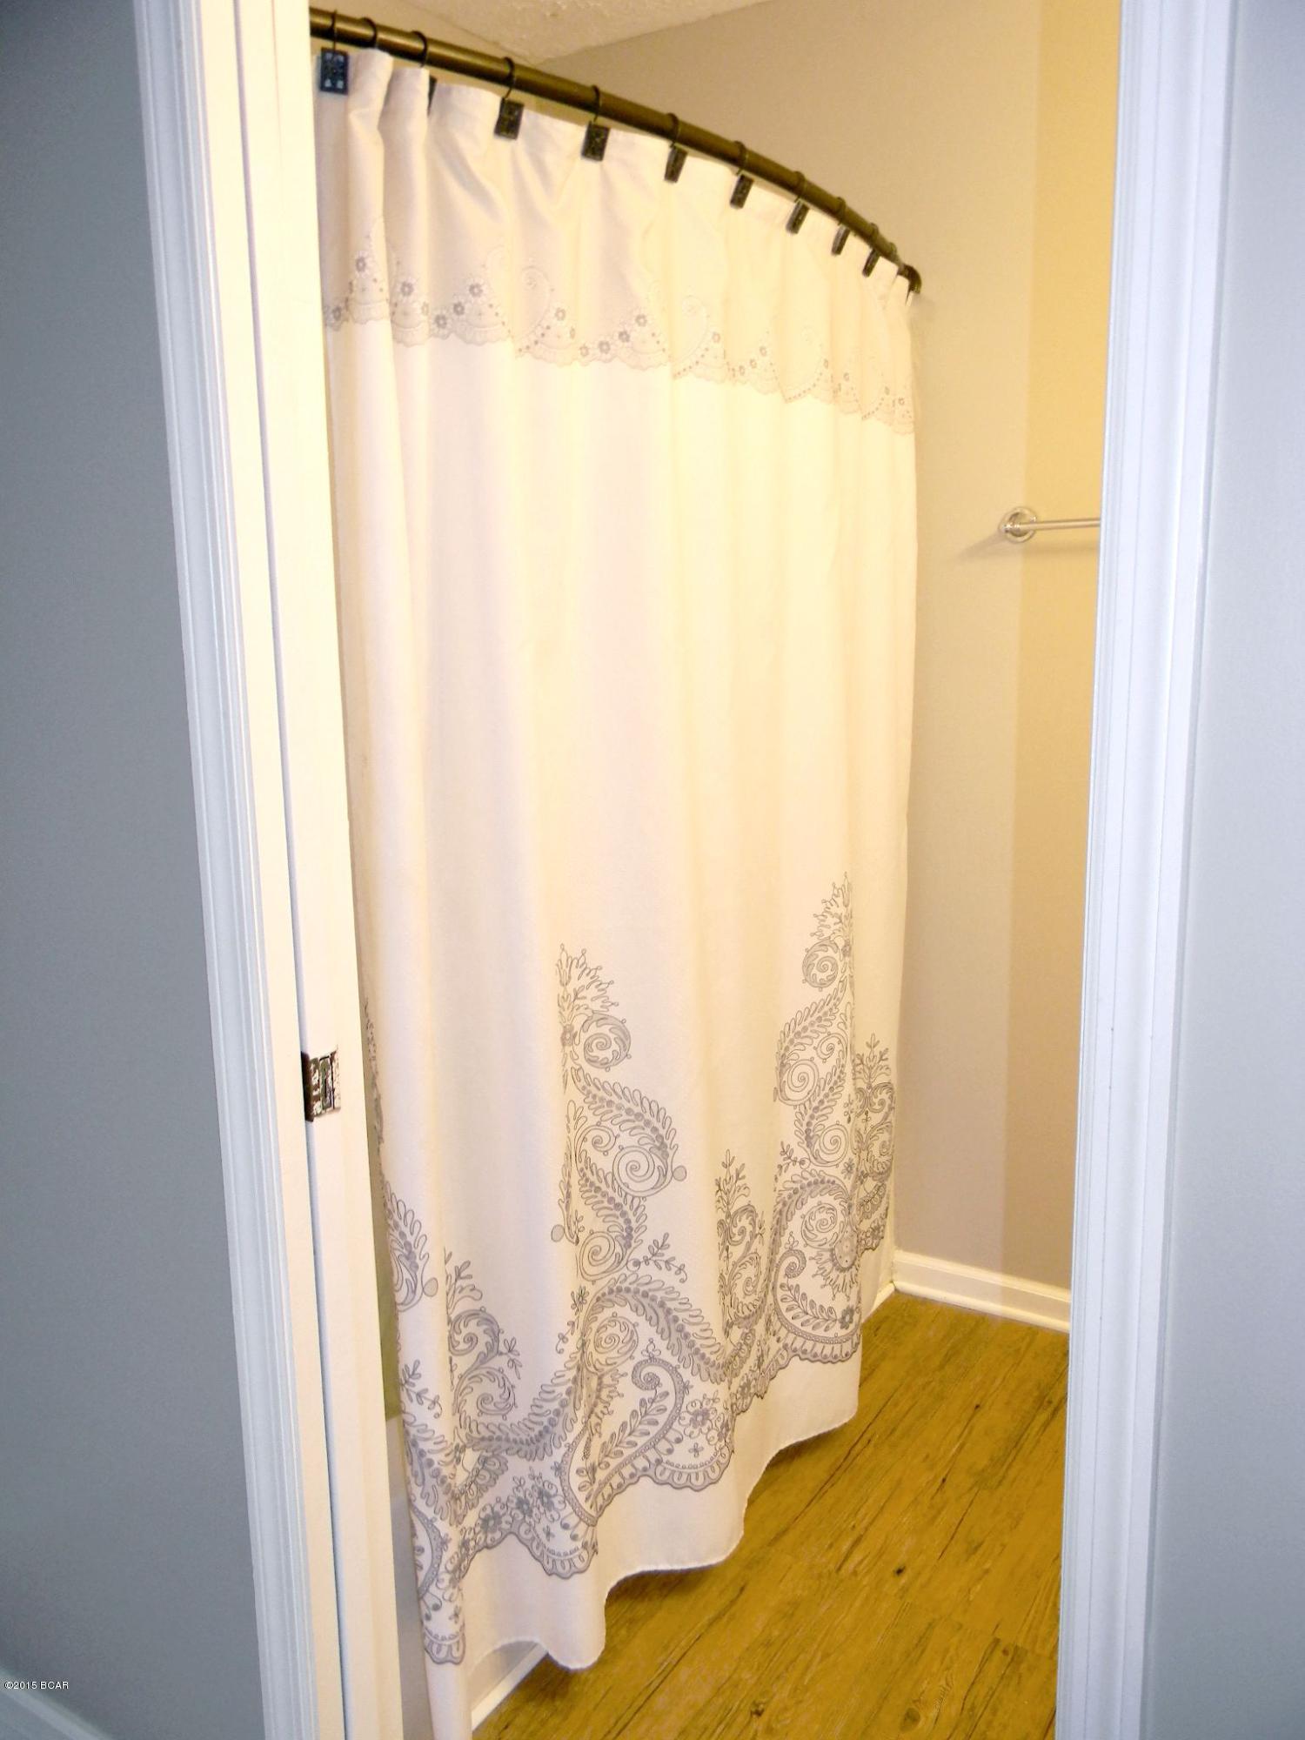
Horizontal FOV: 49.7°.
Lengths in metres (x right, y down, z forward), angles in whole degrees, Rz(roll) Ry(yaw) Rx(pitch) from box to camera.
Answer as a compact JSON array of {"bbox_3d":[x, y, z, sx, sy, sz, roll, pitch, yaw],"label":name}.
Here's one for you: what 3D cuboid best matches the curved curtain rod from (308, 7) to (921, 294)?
[{"bbox_3d":[0.048,-0.928,1.860,0.185,0.050,1.527,6,12,36],"label":"curved curtain rod"}]

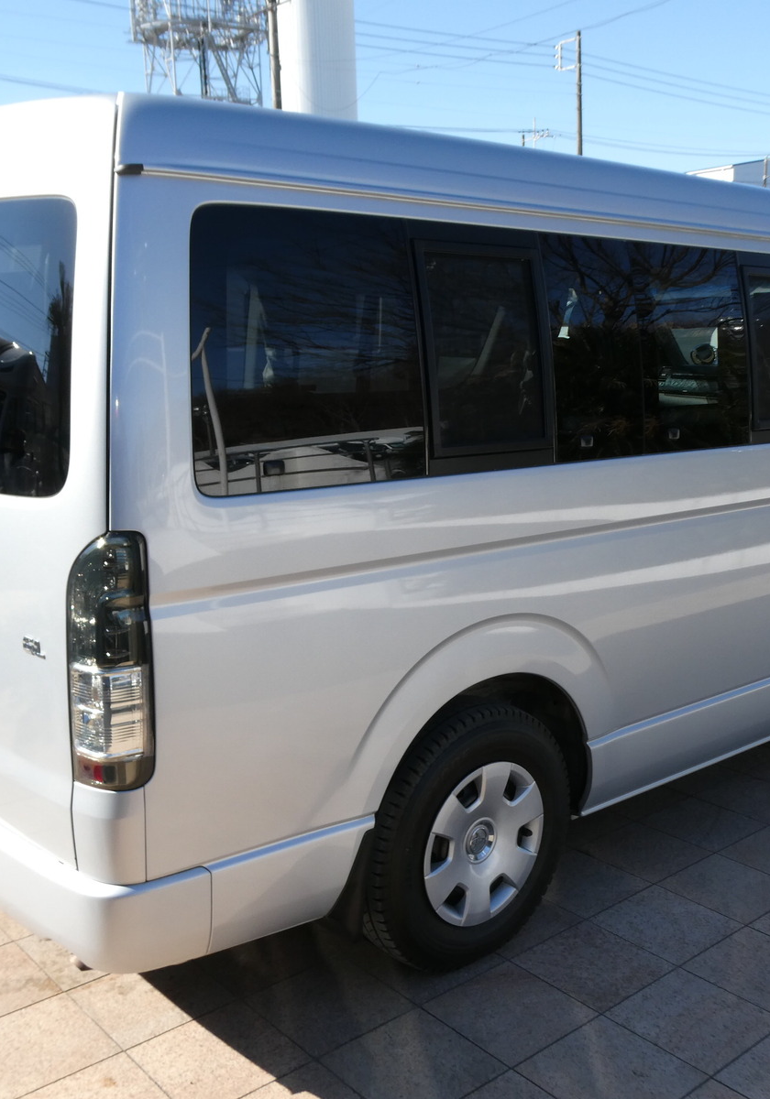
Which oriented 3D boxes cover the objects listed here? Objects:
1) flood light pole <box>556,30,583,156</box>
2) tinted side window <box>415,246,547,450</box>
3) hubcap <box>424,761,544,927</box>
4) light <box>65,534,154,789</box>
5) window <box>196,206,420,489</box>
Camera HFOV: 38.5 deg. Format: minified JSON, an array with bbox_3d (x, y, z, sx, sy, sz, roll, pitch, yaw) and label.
[{"bbox_3d":[8.112,-15.177,48.632,1.200,14.100,0.350,10,15,43],"label":"flood light pole"},{"bbox_3d":[0.233,-0.450,2.511,0.371,0.460,0.030,-9,5,-40],"label":"tinted side window"},{"bbox_3d":[0.237,0.709,2.666,0.410,0.410,0.060,-9,14,-40],"label":"hubcap"},{"bbox_3d":[-0.497,0.200,1.961,0.115,0.455,0.115,-9,14,-40],"label":"light"},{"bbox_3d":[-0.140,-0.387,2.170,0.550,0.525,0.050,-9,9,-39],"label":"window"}]

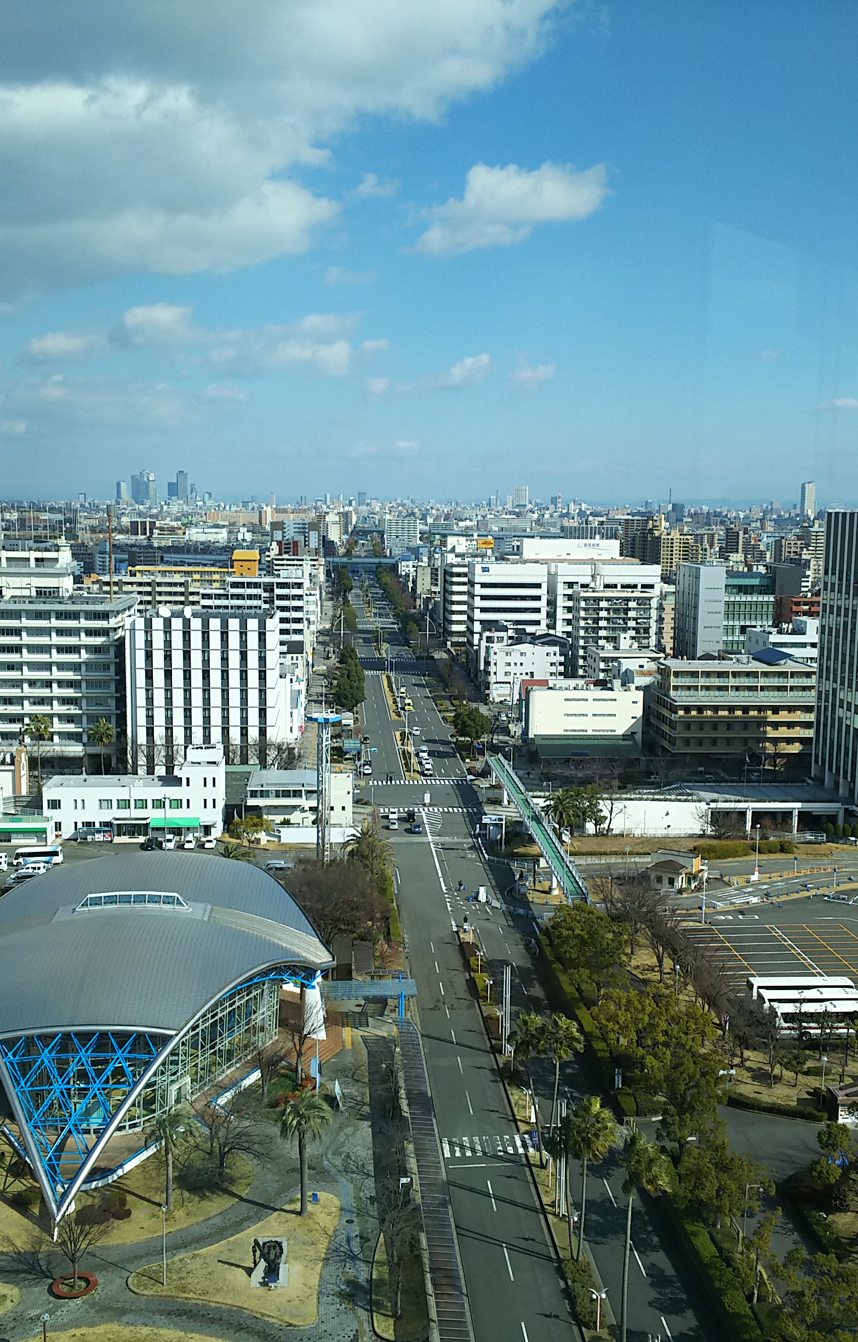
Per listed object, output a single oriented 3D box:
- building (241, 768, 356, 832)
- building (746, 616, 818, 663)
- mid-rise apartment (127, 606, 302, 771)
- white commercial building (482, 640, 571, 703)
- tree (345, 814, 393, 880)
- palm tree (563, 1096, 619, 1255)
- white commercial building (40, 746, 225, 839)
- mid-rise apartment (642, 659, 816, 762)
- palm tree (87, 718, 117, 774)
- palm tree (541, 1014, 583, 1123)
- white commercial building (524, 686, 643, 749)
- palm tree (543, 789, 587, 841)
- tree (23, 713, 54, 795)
[{"bbox_3d":[-22.543,21.628,244.638,18.200,9.600,14.000,0,7,-4],"label":"building"},{"bbox_3d":[94.338,0.300,362.626,19.000,28.000,19.400,0,7,-4],"label":"building"},{"bbox_3d":[-45.441,4.717,282.240,28.200,33.200,22.000,0,7,-4],"label":"mid-rise apartment"},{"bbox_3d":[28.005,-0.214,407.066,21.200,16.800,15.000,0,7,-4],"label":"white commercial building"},{"bbox_3d":[-8.400,25.800,202.000,7.200,10.300,7.200,0,7,0],"label":"tree"},{"bbox_3d":[11.943,38.624,105.780,4.100,12.800,4.100,0,7,-4],"label":"palm tree"},{"bbox_3d":[-49.398,20.094,236.389,29.200,14.000,11.000,0,7,-4],"label":"white commercial building"},{"bbox_3d":[65.820,8.450,303.350,30.600,21.300,26.000,0,7,-2],"label":"mid-rise apartment"},{"bbox_3d":[-62.603,15.851,268.428,5.800,14.100,5.400,0,7,-4],"label":"palm tree"},{"bbox_3d":[10.700,35.000,116.000,3.700,12.800,3.700,0,7,0],"label":"palm tree"},{"bbox_3d":[33.340,10.920,306.270,24.210,15.310,17.610,0,7,-2],"label":"white commercial building"},{"bbox_3d":[21.600,23.400,225.500,6.900,8.600,6.900,0,7,0],"label":"palm tree"},{"bbox_3d":[-73.288,15.704,262.463,5.800,15.600,5.800,0,7,-4],"label":"tree"}]

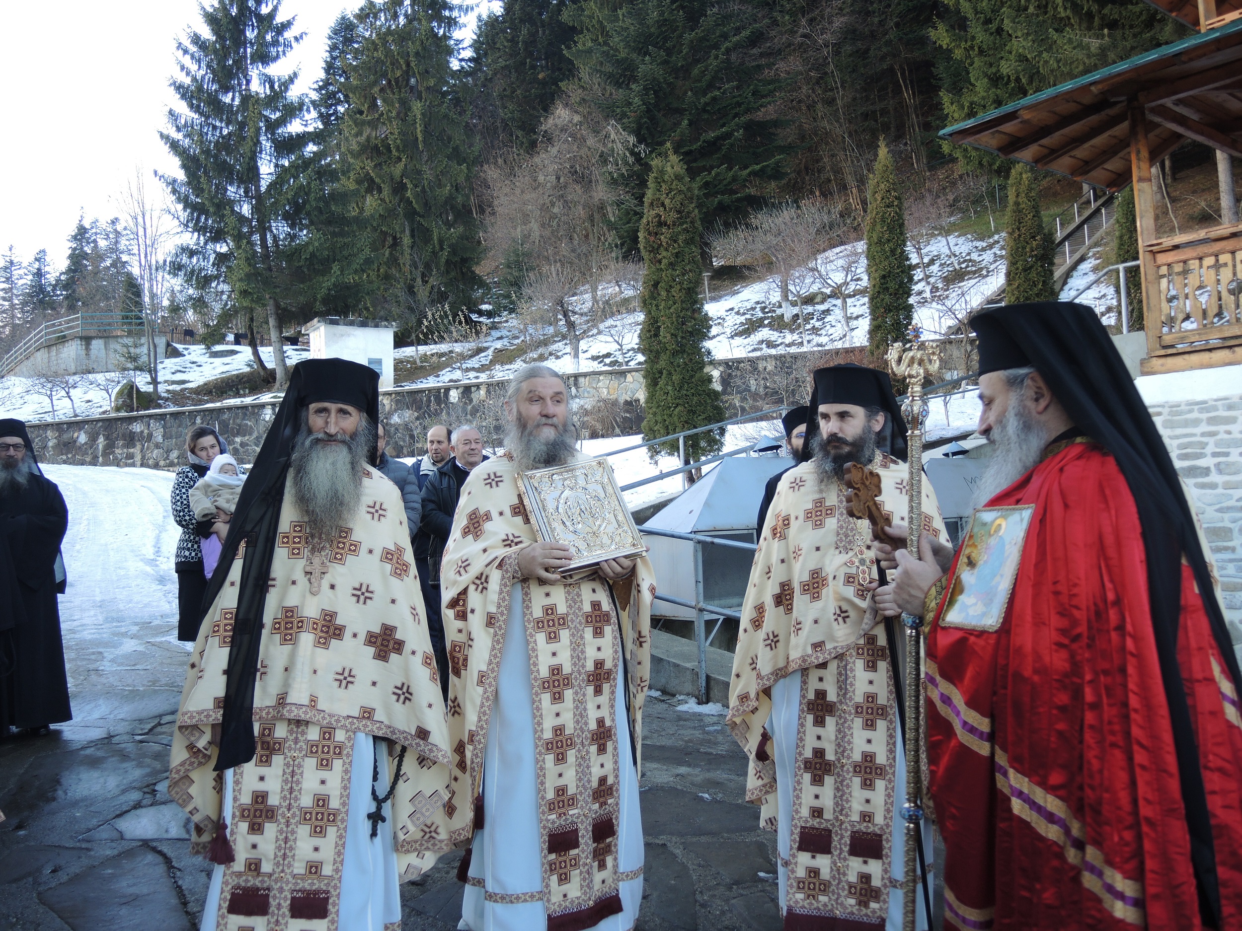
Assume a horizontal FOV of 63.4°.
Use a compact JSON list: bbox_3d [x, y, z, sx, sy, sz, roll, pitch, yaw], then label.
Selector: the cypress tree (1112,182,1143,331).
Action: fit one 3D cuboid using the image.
[{"bbox_3d":[12.737,-5.058,25.000,0.950,4.600,0.950,-2,-4,0],"label":"cypress tree"}]

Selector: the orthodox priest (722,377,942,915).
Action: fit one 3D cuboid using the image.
[{"bbox_3d":[0.670,0.570,3.080,0.680,1.800,0.520,-4,-4,22],"label":"orthodox priest"}]

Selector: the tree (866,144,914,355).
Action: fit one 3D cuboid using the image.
[{"bbox_3d":[5.341,-3.969,20.000,1.000,5.000,1.000,-2,-4,0],"label":"tree"}]

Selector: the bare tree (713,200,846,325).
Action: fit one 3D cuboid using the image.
[{"bbox_3d":[4.421,-5.665,28.000,3.800,3.400,3.700,-2,-4,0],"label":"bare tree"}]

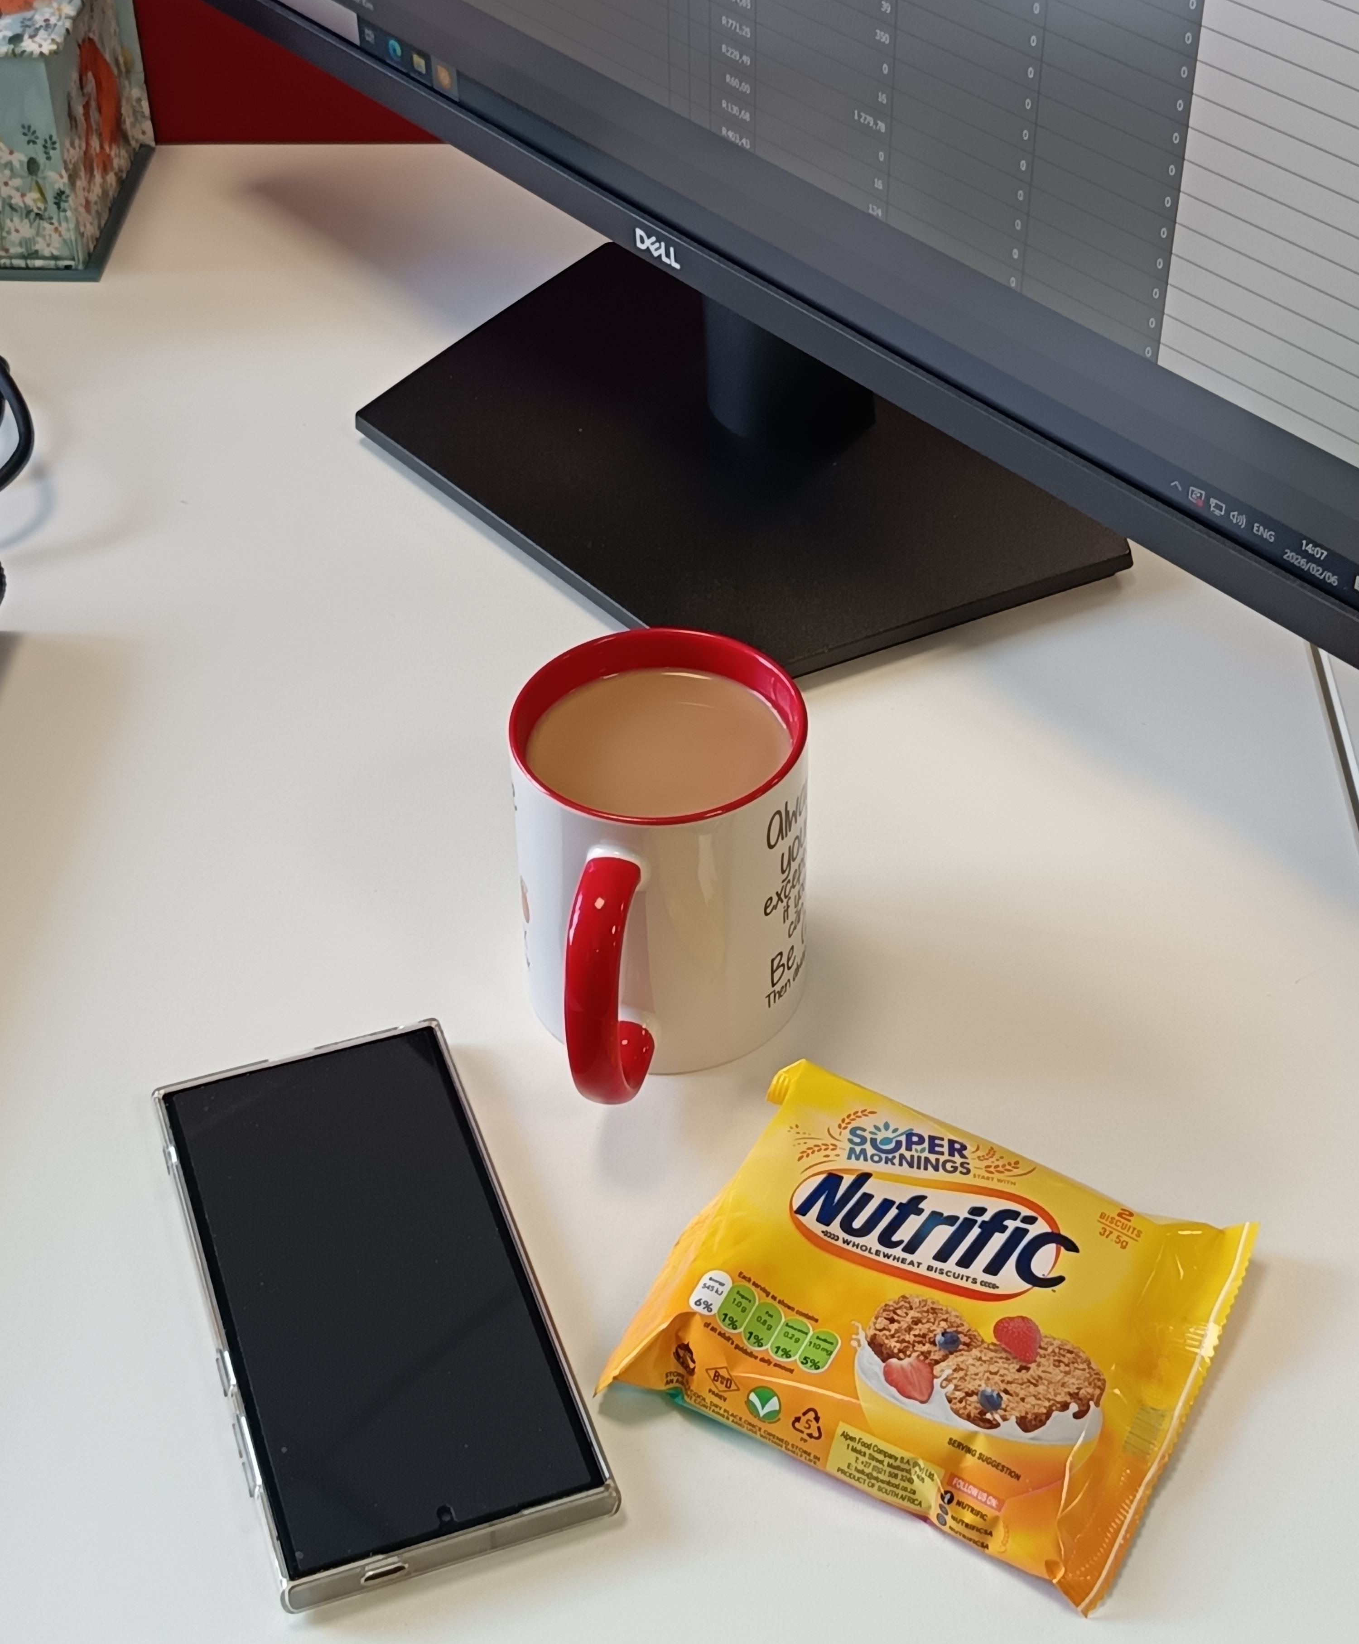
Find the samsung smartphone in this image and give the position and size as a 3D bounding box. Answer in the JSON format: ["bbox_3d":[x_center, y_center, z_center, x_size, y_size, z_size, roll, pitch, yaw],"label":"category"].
[{"bbox_3d":[-0.081,0.122,0.659,0.082,0.012,0.166,-14,44,-13],"label":"samsung smartphone"}]

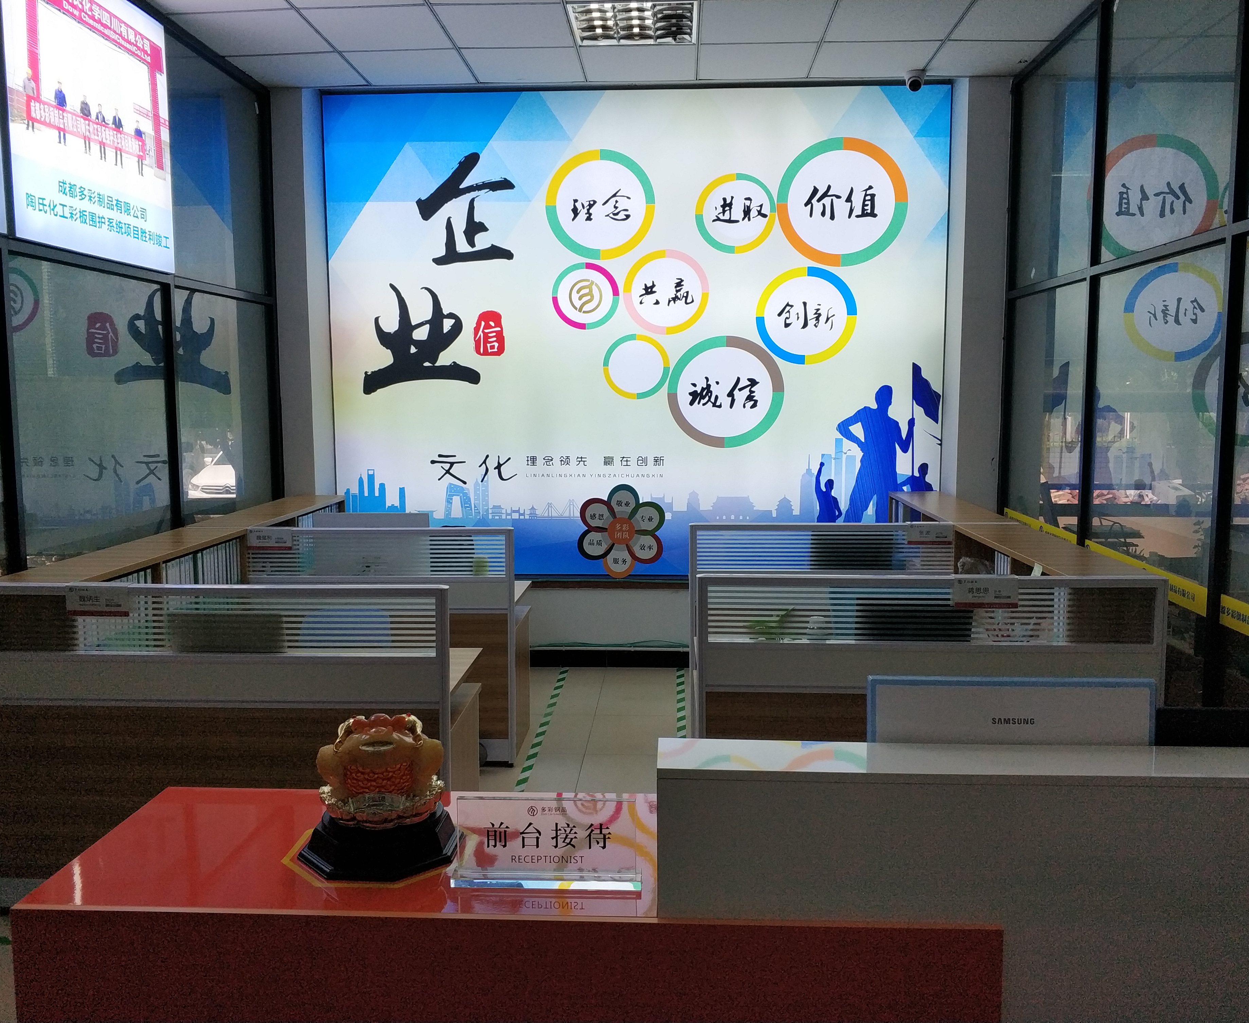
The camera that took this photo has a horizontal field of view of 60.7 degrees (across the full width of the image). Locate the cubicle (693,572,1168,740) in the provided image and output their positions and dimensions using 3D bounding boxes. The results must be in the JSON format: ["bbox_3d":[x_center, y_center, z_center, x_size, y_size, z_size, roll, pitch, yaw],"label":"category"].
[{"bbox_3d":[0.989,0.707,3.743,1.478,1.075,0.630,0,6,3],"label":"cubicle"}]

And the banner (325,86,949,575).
[{"bbox_3d":[0.046,-1.012,6.231,3.610,2.820,0.060,0,6,3],"label":"banner"}]

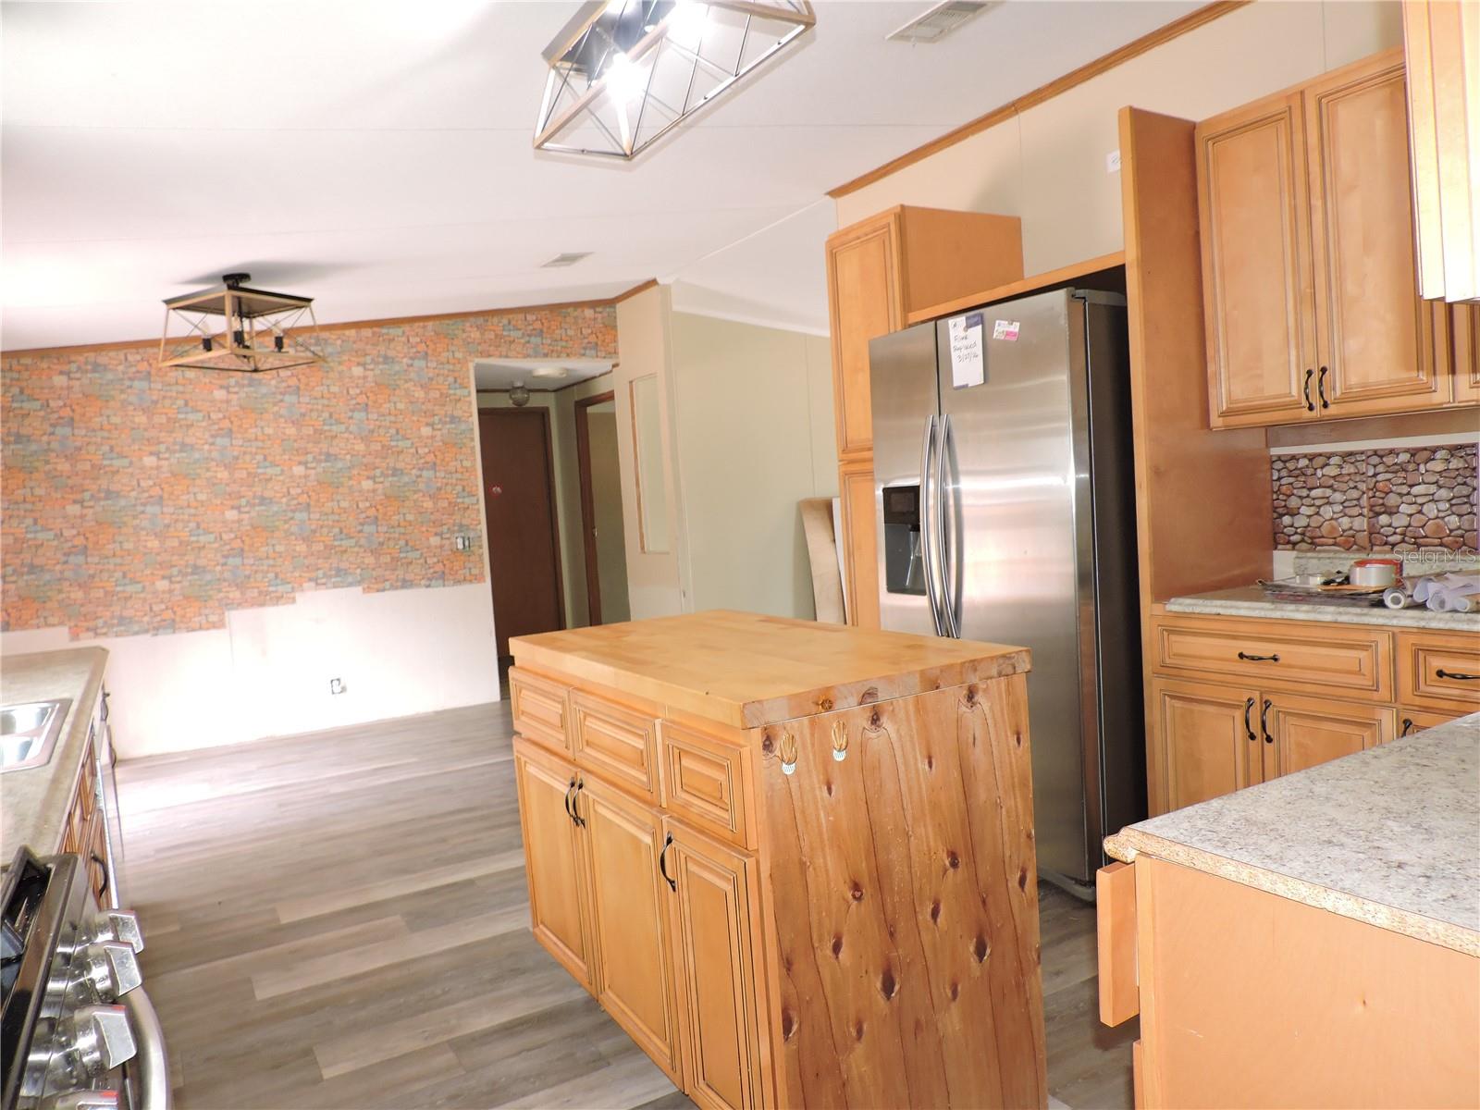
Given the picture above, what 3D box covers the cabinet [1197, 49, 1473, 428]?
[{"bbox_3d":[1.760,-0.863,2.935,0.345,0.926,0.738,-6,4,-32],"label":"cabinet"}]

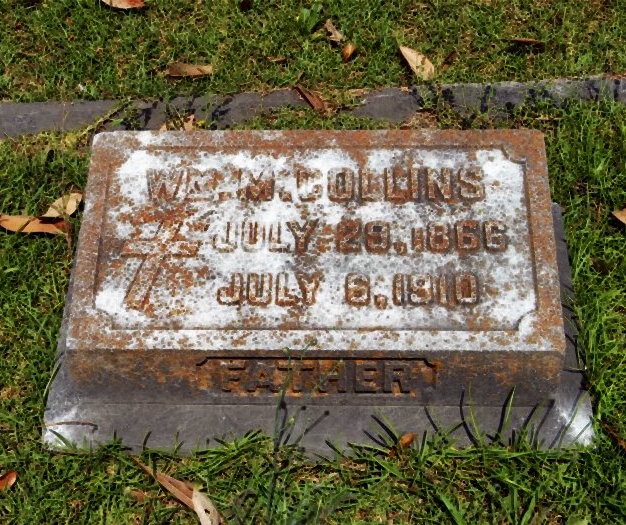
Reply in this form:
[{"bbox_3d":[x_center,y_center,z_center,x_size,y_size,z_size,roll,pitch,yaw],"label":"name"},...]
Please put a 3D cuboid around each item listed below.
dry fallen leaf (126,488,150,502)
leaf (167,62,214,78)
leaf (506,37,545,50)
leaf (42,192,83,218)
[{"bbox_3d":[-0.220,0.291,1.591,0.029,0.012,0.014,15,50,15],"label":"dry fallen leaf"},{"bbox_3d":[-0.206,-0.323,2.139,0.076,0.014,0.032,1,48,3],"label":"leaf"},{"bbox_3d":[0.363,-0.377,2.172,0.066,0.018,0.021,11,49,11],"label":"leaf"},{"bbox_3d":[-0.376,-0.086,1.932,0.033,0.018,0.061,17,51,16],"label":"leaf"}]

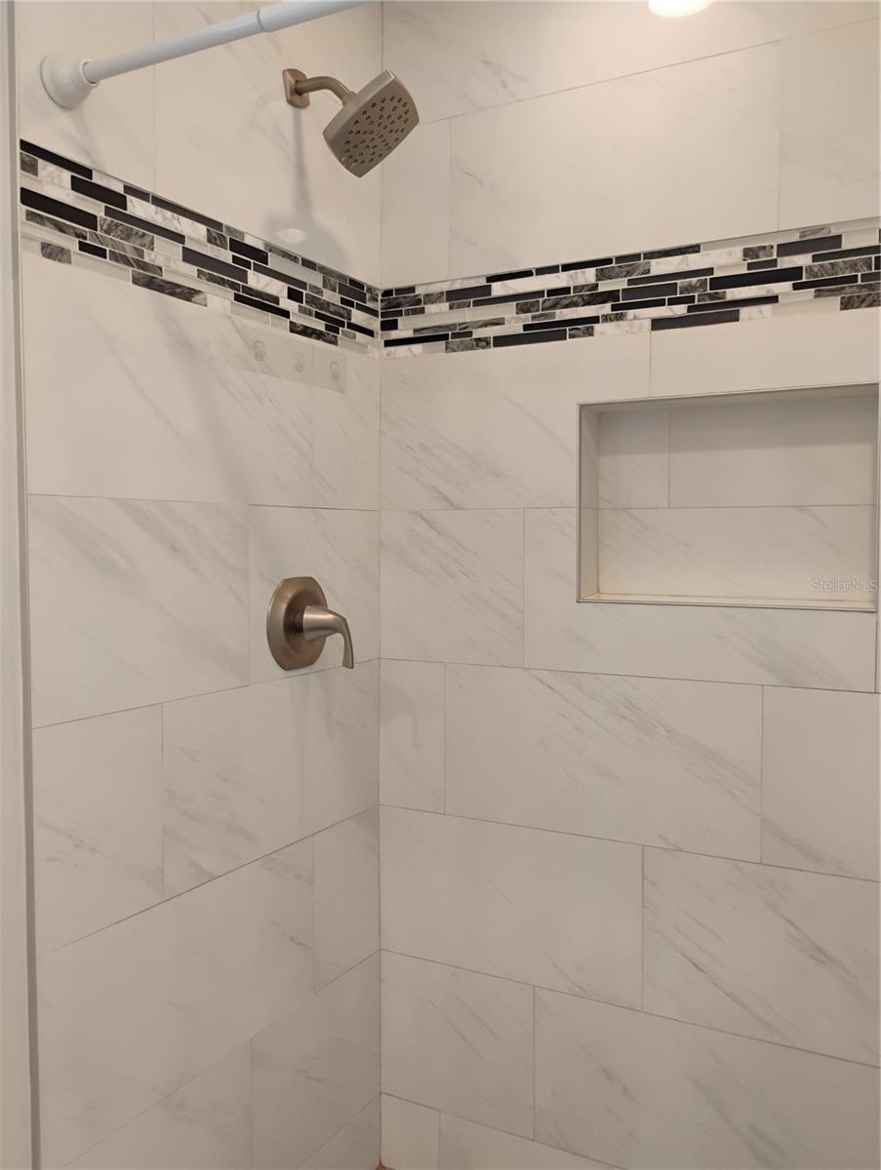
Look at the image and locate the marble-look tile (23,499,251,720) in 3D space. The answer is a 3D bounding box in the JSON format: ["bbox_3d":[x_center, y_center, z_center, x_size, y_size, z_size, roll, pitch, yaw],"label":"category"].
[{"bbox_3d":[-0.428,0.025,1.407,0.012,0.303,0.426,1,3,28],"label":"marble-look tile"}]

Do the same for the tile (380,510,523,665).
[{"bbox_3d":[0.019,0.005,1.894,0.327,0.305,0.012,1,3,29],"label":"tile"}]

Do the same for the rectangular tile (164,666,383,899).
[{"bbox_3d":[-0.280,0.320,1.716,0.012,0.305,0.612,1,3,29],"label":"rectangular tile"}]

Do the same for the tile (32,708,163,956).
[{"bbox_3d":[-0.484,0.336,1.349,0.012,0.305,0.226,1,3,29],"label":"tile"}]

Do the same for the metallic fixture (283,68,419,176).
[{"bbox_3d":[-0.156,-0.793,1.597,0.248,0.190,0.167,1,3,28],"label":"metallic fixture"}]

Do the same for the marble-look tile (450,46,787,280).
[{"bbox_3d":[0.290,-0.743,1.702,0.608,0.305,0.012,1,3,28],"label":"marble-look tile"}]

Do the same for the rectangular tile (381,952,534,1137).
[{"bbox_3d":[0.031,0.919,1.917,0.347,0.303,0.012,1,3,28],"label":"rectangular tile"}]

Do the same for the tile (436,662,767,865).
[{"bbox_3d":[0.280,0.316,1.755,0.608,0.303,0.012,1,3,28],"label":"tile"}]

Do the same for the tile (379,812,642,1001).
[{"bbox_3d":[0.124,0.616,1.853,0.557,0.303,0.012,1,3,28],"label":"tile"}]

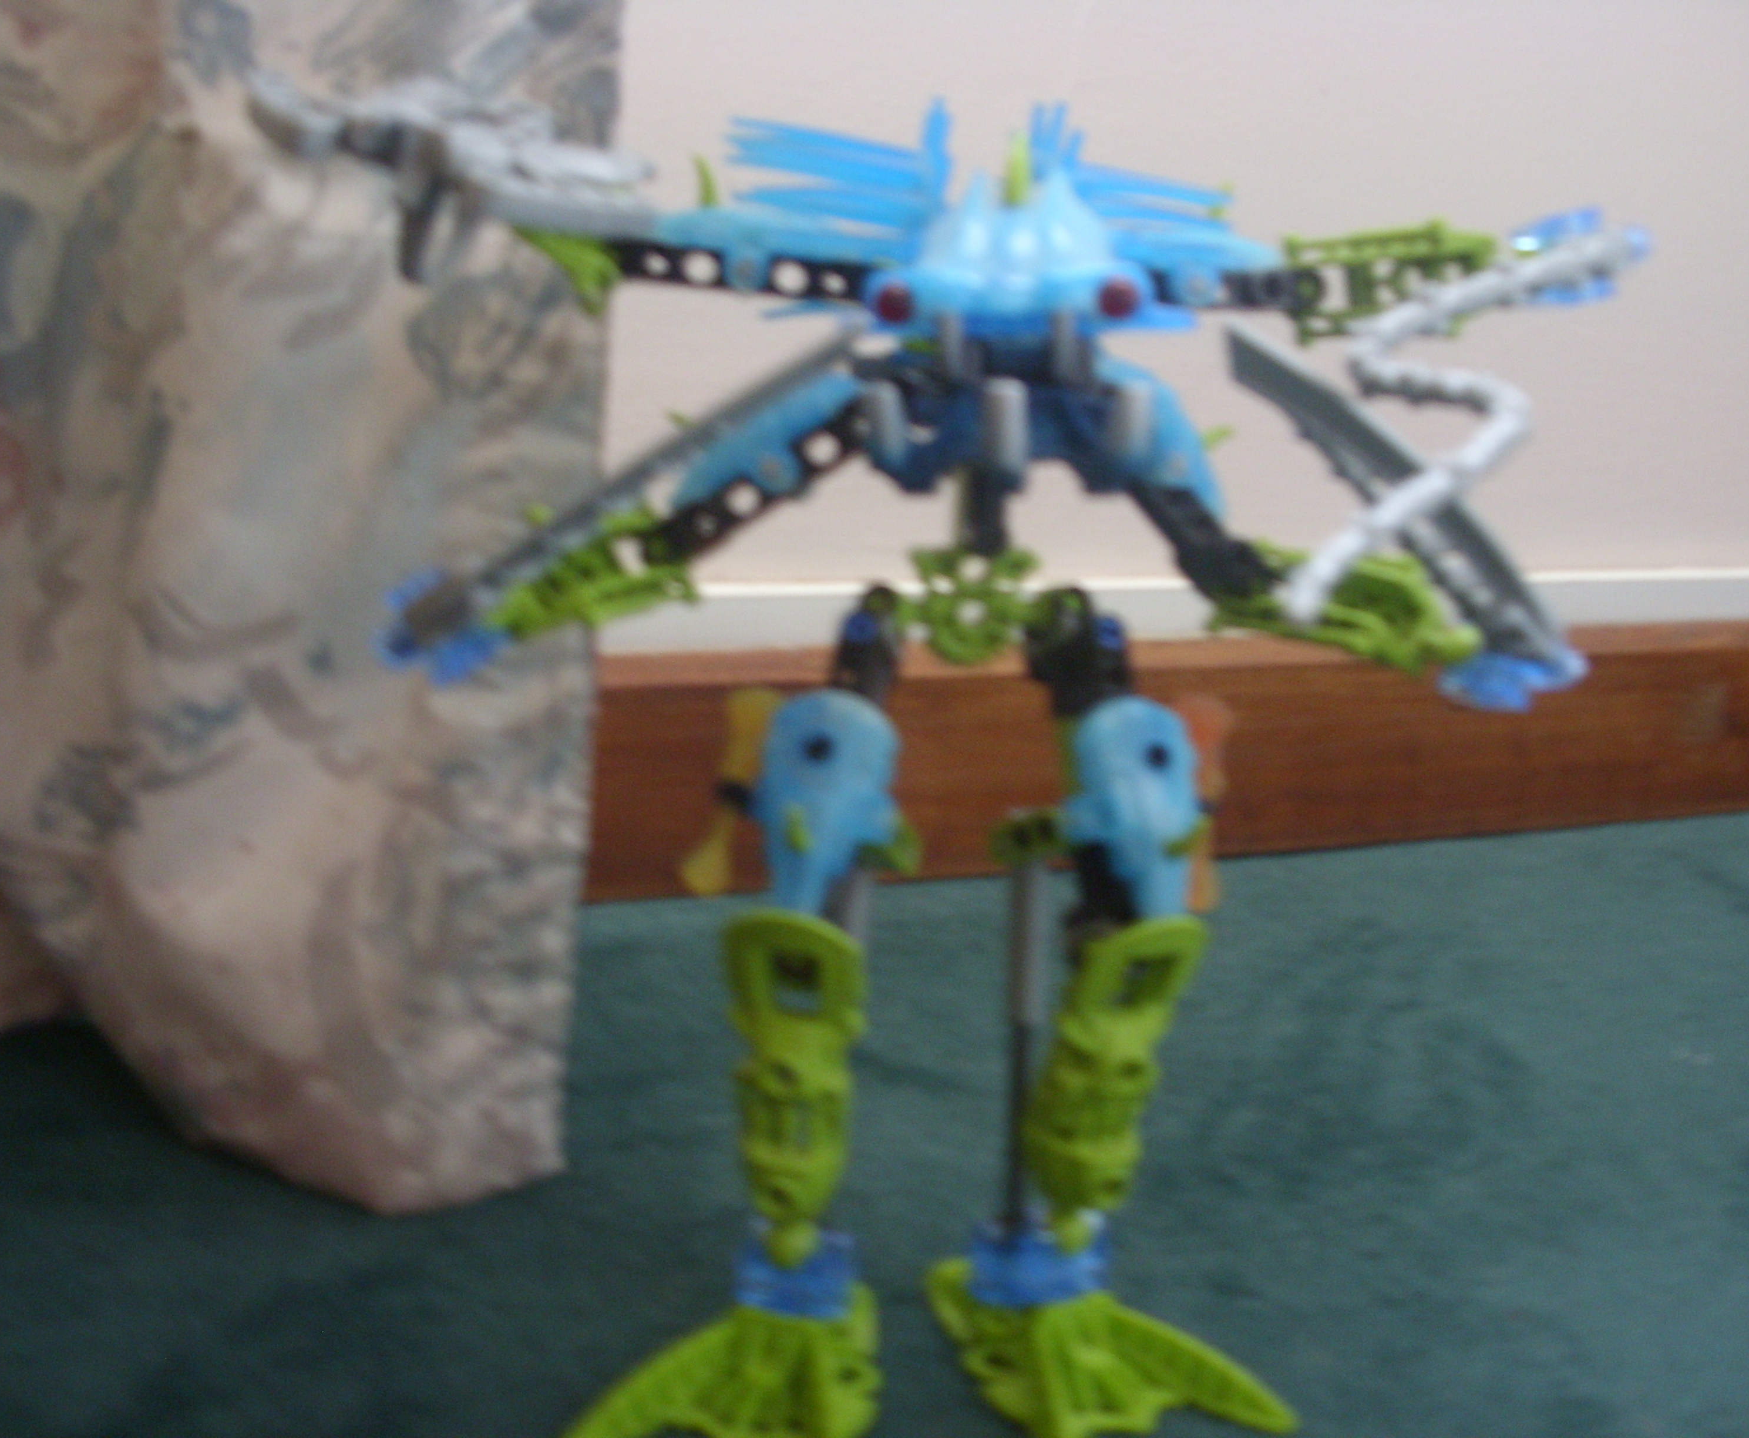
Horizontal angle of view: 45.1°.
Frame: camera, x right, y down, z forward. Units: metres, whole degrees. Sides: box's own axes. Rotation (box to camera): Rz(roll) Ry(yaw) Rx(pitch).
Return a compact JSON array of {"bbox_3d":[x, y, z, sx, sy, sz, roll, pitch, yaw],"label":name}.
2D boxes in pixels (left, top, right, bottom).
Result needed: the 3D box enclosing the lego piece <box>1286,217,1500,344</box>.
[{"bbox_3d":[0.091,-0.076,0.367,0.043,0.019,0.017,-3,6,0],"label":"lego piece"}]

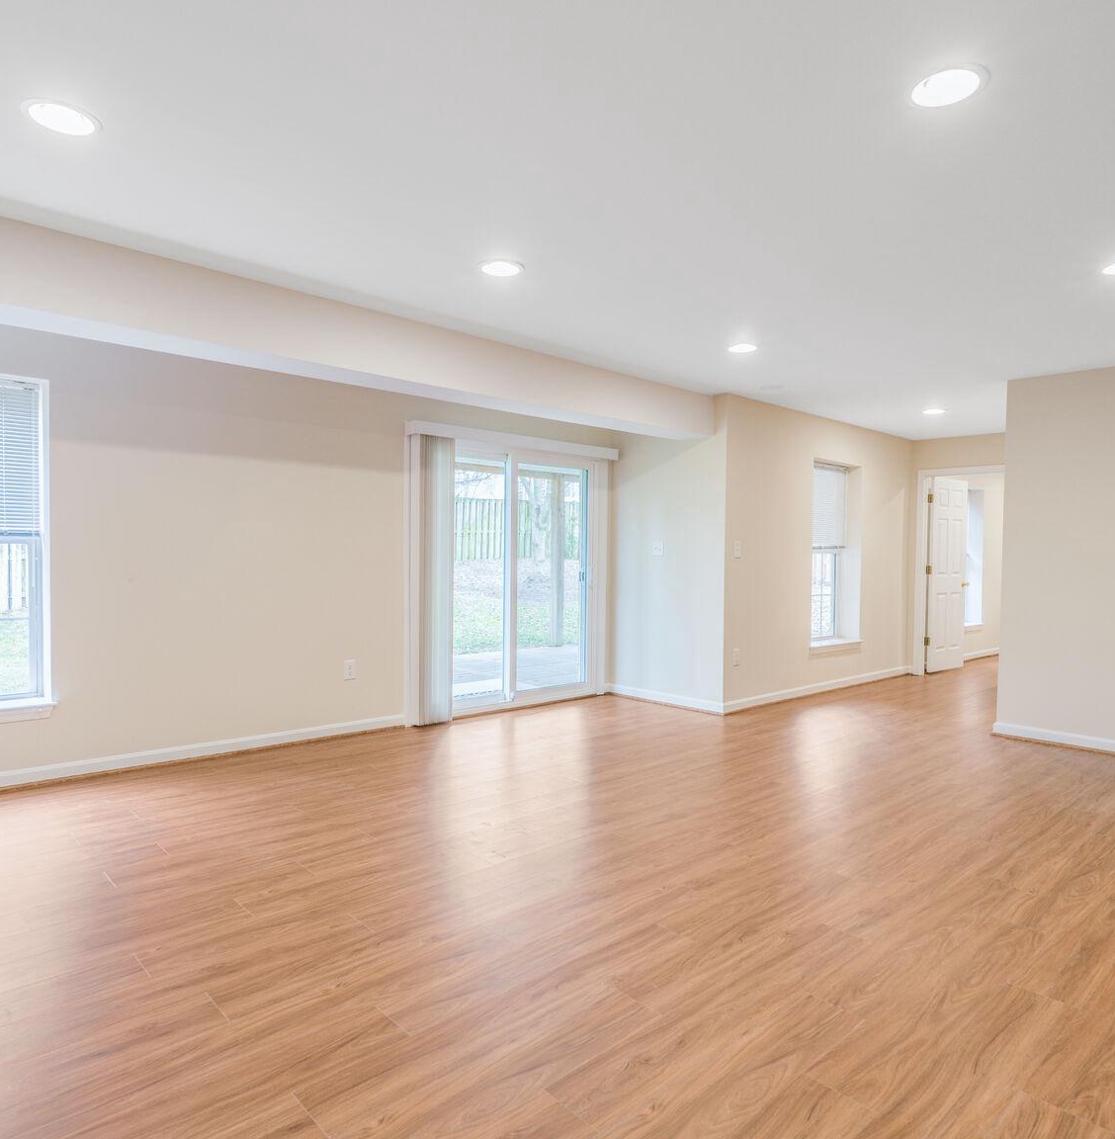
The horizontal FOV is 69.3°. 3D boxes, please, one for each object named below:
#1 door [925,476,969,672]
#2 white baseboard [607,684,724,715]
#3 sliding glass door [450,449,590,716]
[{"bbox_3d":[4.179,0.068,8.629,0.810,2.030,0.040,0,2,-40],"label":"door"},{"bbox_3d":[0.846,1.047,6.529,0.018,0.088,1.210,0,2,-44],"label":"white baseboard"},{"bbox_3d":[-0.338,0.055,6.301,1.770,2.000,0.110,0,2,-44],"label":"sliding glass door"}]

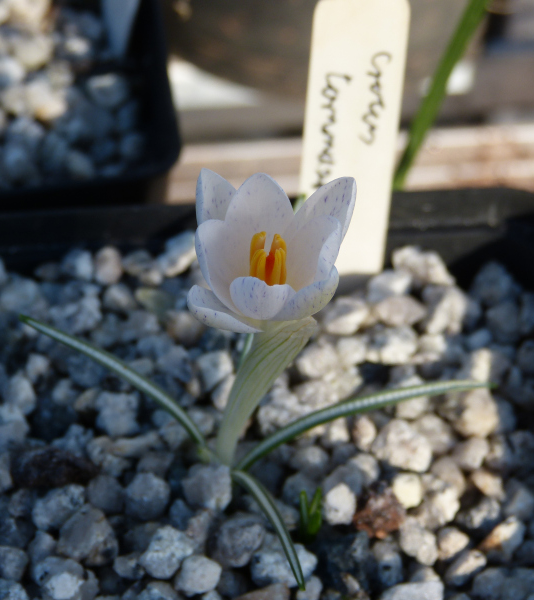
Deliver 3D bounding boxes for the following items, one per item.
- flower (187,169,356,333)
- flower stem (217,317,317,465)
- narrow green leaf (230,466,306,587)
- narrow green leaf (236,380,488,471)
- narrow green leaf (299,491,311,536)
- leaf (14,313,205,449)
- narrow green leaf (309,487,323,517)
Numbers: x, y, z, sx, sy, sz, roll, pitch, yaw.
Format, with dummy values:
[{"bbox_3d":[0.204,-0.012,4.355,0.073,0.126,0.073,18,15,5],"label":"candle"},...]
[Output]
[{"bbox_3d":[0.001,-0.003,0.349,0.025,0.022,0.023,3,49,0],"label":"flower"},{"bbox_3d":[-0.001,0.016,0.371,0.009,0.038,0.007,11,48,-10],"label":"flower stem"},{"bbox_3d":[0.000,0.035,0.369,0.003,0.007,0.028,-17,52,-17],"label":"narrow green leaf"},{"bbox_3d":[0.016,0.020,0.381,0.045,0.010,0.004,-14,51,-14],"label":"narrow green leaf"},{"bbox_3d":[0.006,0.034,0.371,0.002,0.013,0.002,-1,48,5],"label":"narrow green leaf"},{"bbox_3d":[-0.026,0.013,0.386,0.041,0.010,0.003,30,54,22],"label":"leaf"},{"bbox_3d":[0.008,0.033,0.372,0.002,0.009,0.002,2,49,0],"label":"narrow green leaf"}]

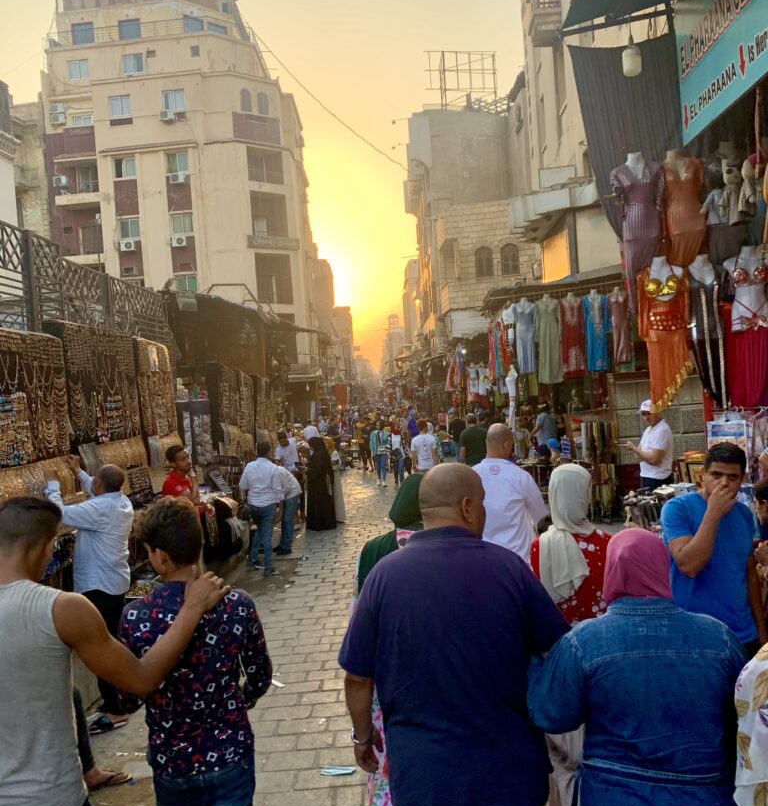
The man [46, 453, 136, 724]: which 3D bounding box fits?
[{"bbox_3d":[-1.926,1.276,5.100,0.640,1.750,0.500,-3,2,25],"label":"man"}]

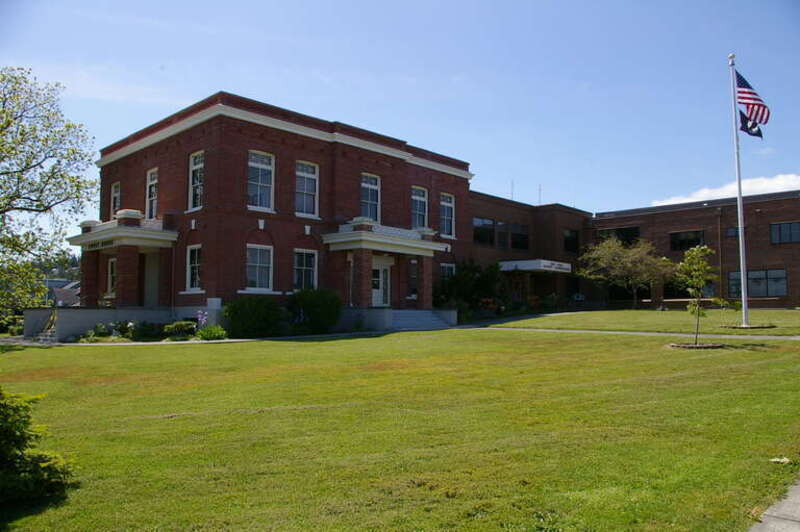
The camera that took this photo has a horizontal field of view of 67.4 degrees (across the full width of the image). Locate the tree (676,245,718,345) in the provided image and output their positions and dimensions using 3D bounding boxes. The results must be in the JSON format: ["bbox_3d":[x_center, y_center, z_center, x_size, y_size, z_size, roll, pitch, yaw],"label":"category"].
[{"bbox_3d":[8.629,0.852,17.518,1.100,2.891,1.100,-3,-5,26],"label":"tree"}]

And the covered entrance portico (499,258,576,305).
[{"bbox_3d":[10.021,1.454,43.861,3.314,3.310,4.647,-5,-6,43],"label":"covered entrance portico"}]

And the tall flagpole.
[{"bbox_3d":[13.577,-3.123,24.055,0.260,11.085,0.260,-3,-5,30],"label":"tall flagpole"}]

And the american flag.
[{"bbox_3d":[14.365,-6.847,24.361,1.220,2.050,0.500,-3,-5,31],"label":"american flag"}]

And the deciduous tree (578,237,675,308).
[{"bbox_3d":[15.807,0.520,41.707,6.200,5.042,5.700,-2,-5,21],"label":"deciduous tree"}]

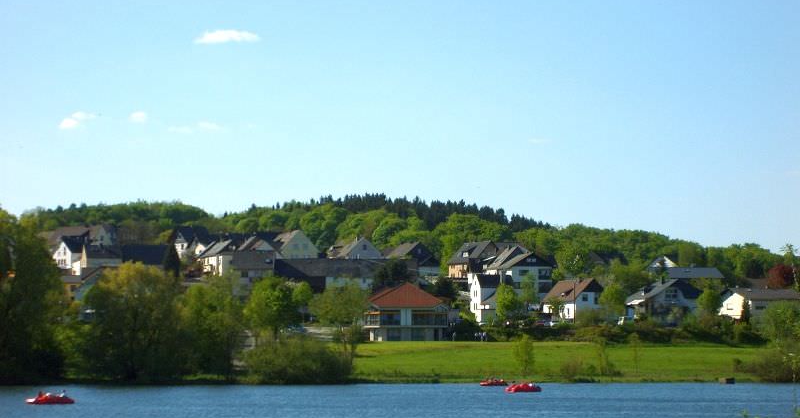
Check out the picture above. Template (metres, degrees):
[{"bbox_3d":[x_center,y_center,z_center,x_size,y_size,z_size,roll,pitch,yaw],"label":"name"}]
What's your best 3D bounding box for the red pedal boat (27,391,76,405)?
[{"bbox_3d":[-28.370,15.380,197.000,3.850,1.150,1.650,0,-4,-3],"label":"red pedal boat"}]

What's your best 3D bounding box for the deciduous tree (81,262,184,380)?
[{"bbox_3d":[-38.030,15.850,345.000,14.500,16.800,13.000,0,-4,0],"label":"deciduous tree"}]

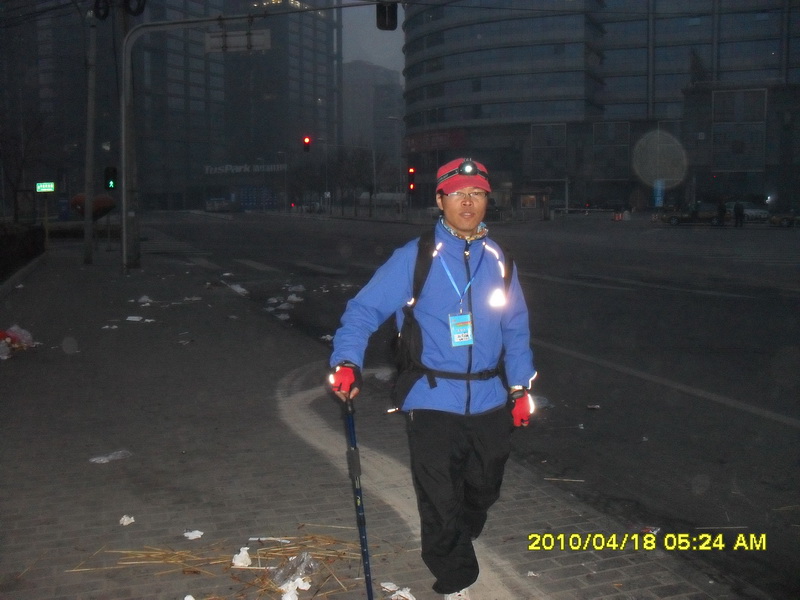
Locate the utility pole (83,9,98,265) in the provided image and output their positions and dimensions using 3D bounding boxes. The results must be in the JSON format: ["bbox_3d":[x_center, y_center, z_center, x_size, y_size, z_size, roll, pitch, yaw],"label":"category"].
[{"bbox_3d":[-7.711,-4.019,20.190,0.220,6.280,0.220,1,7,-21],"label":"utility pole"}]

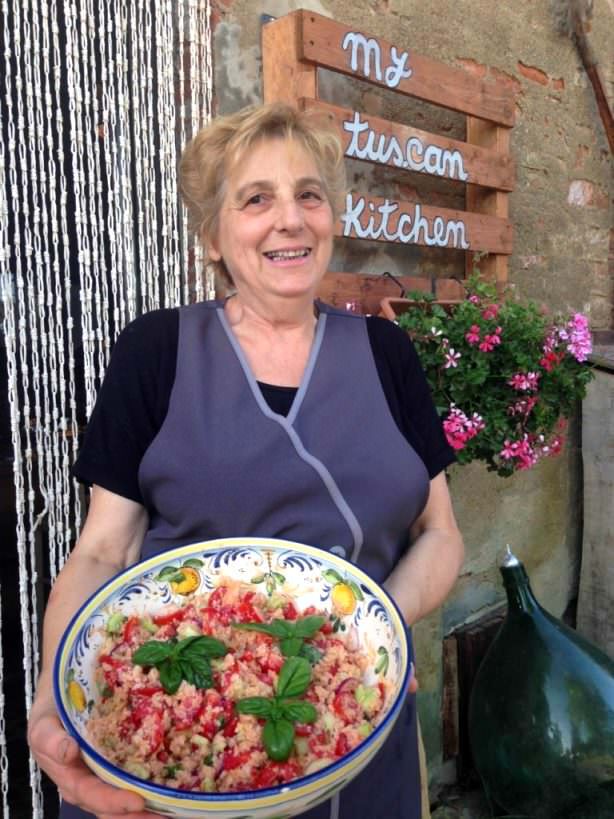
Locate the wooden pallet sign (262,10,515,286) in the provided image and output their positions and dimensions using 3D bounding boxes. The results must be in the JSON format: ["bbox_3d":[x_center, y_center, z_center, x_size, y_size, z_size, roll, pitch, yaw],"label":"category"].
[{"bbox_3d":[0.234,-0.519,1.873,0.116,0.600,0.793,6,9,45],"label":"wooden pallet sign"}]

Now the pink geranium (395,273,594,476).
[{"bbox_3d":[0.431,-0.086,1.762,0.370,0.450,0.520,6,9,45],"label":"pink geranium"}]

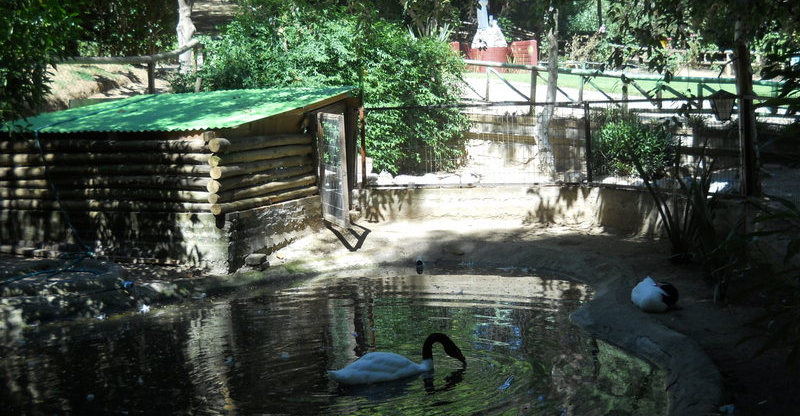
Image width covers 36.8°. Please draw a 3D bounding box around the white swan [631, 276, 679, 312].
[{"bbox_3d":[1.775,0.581,8.380,0.290,0.230,0.440,-4,5,-40],"label":"white swan"}]

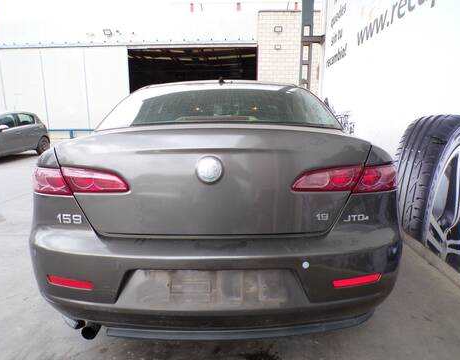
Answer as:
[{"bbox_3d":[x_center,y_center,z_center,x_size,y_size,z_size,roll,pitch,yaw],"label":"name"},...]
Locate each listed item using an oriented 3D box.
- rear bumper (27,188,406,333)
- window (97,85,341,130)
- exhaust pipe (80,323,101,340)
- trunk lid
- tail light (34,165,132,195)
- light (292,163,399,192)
[{"bbox_3d":[-0.068,0.306,1.448,1.730,0.550,0.500,0,10,0],"label":"rear bumper"},{"bbox_3d":[-0.068,-0.444,1.911,1.280,0.260,0.600,0,10,0],"label":"window"},{"bbox_3d":[-0.575,0.603,1.411,0.070,0.070,0.130,0,10,0],"label":"exhaust pipe"},{"bbox_3d":[-0.068,-0.027,1.448,1.280,0.405,0.500,0,10,0],"label":"trunk lid"},{"bbox_3d":[-0.611,-0.009,1.365,0.475,0.120,0.250,0,10,0],"label":"tail light"},{"bbox_3d":[0.474,-0.009,1.365,0.475,0.120,0.250,0,10,0],"label":"light"}]

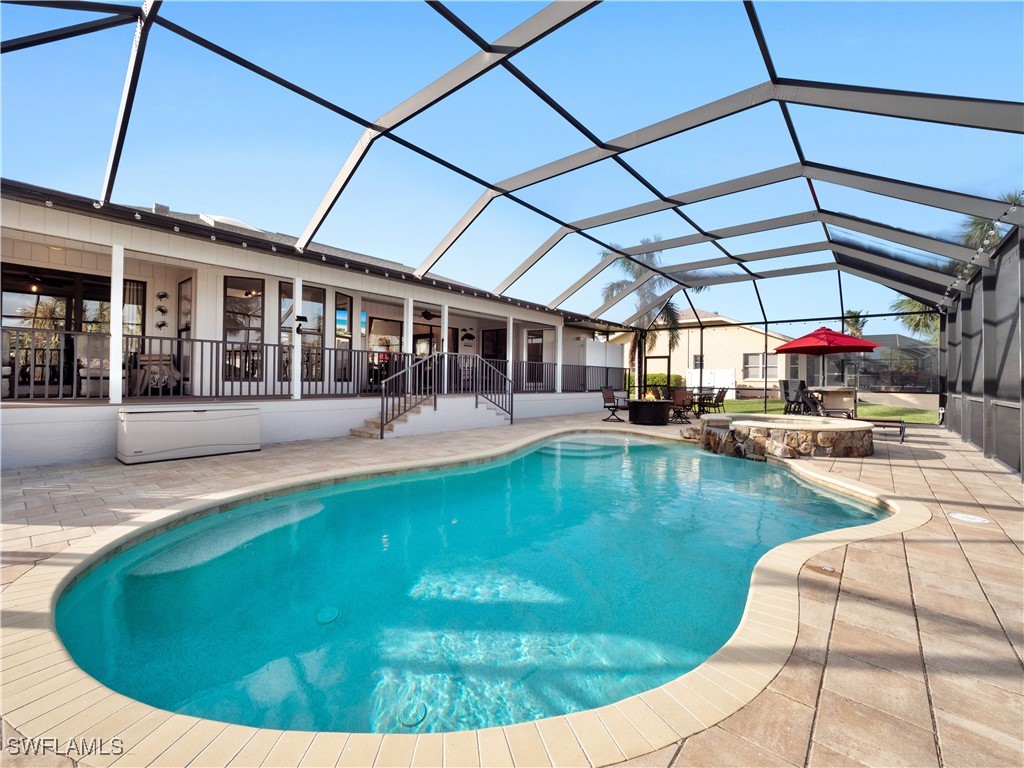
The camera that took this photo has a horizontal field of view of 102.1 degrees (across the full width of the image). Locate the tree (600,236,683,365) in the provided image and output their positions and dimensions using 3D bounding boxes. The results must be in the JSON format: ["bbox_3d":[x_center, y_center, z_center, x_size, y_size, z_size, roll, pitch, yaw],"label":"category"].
[{"bbox_3d":[6.516,-3.021,20.236,4.500,8.000,4.500,2,1,42],"label":"tree"}]

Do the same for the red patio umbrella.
[{"bbox_3d":[9.167,-0.233,12.078,3.000,2.780,3.000,2,1,42],"label":"red patio umbrella"}]

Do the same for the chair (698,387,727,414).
[{"bbox_3d":[7.411,0.598,15.092,0.700,0.960,0.620,2,1,37],"label":"chair"}]

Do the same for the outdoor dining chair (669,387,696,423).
[{"bbox_3d":[4.865,0.610,11.907,0.700,0.950,0.620,0,1,-29],"label":"outdoor dining chair"}]

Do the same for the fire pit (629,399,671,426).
[{"bbox_3d":[3.821,0.768,11.485,1.280,0.610,1.280,2,1,42],"label":"fire pit"}]

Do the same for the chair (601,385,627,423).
[{"bbox_3d":[2.934,0.557,11.859,0.700,0.990,0.620,2,1,43],"label":"chair"}]

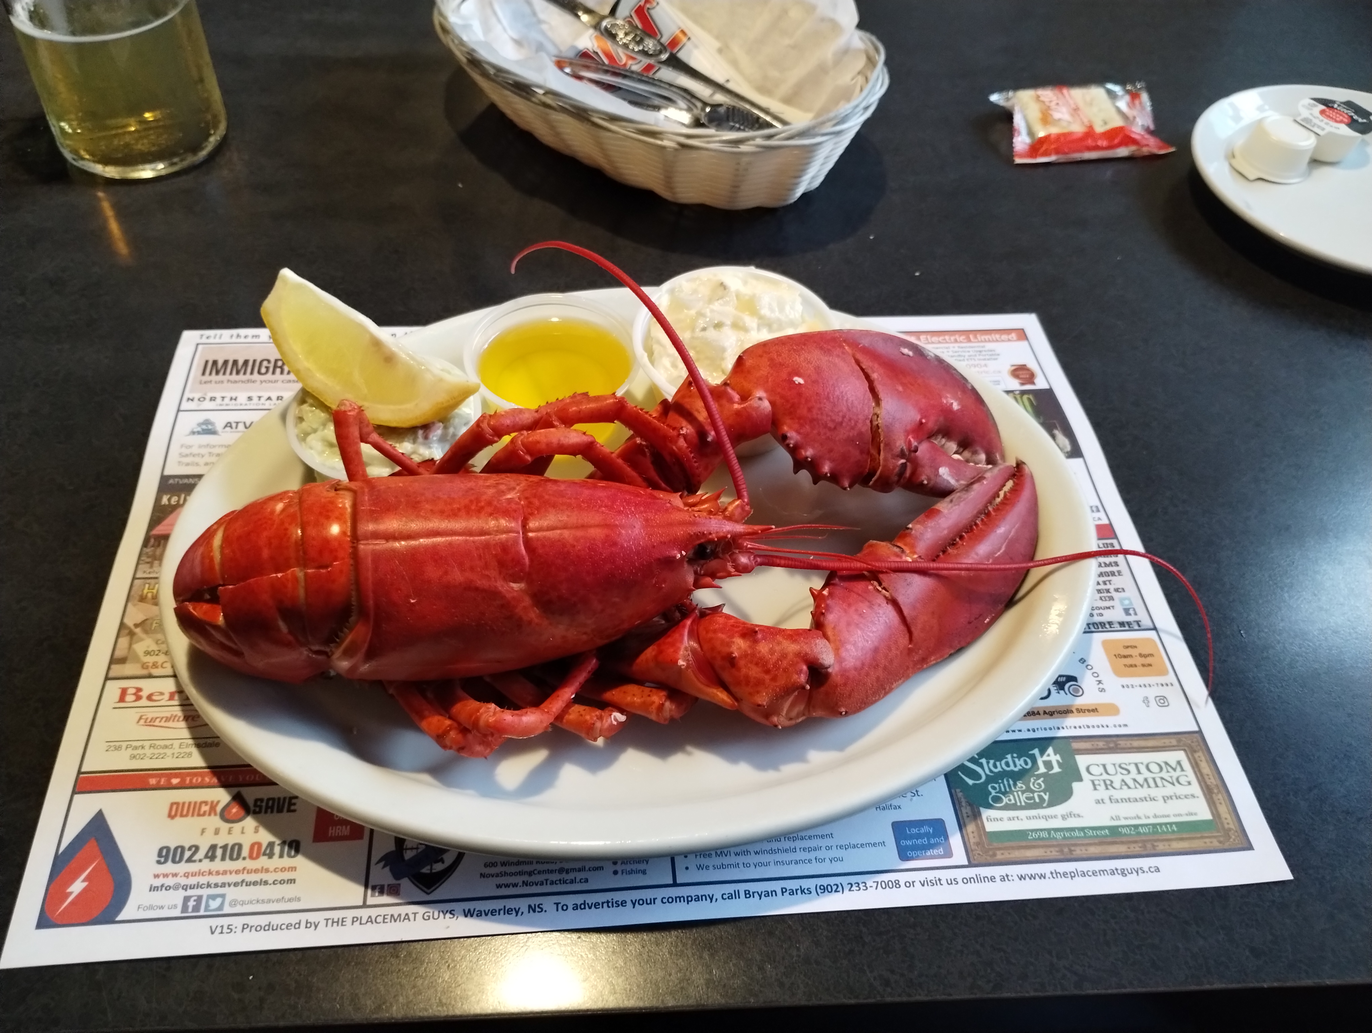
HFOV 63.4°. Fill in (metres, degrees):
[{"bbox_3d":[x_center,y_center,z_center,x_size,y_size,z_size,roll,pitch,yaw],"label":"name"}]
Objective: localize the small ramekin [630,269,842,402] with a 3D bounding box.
[{"bbox_3d":[0.017,-0.051,0.404,0.074,0.039,0.074,-3,56,-5],"label":"small ramekin"}]

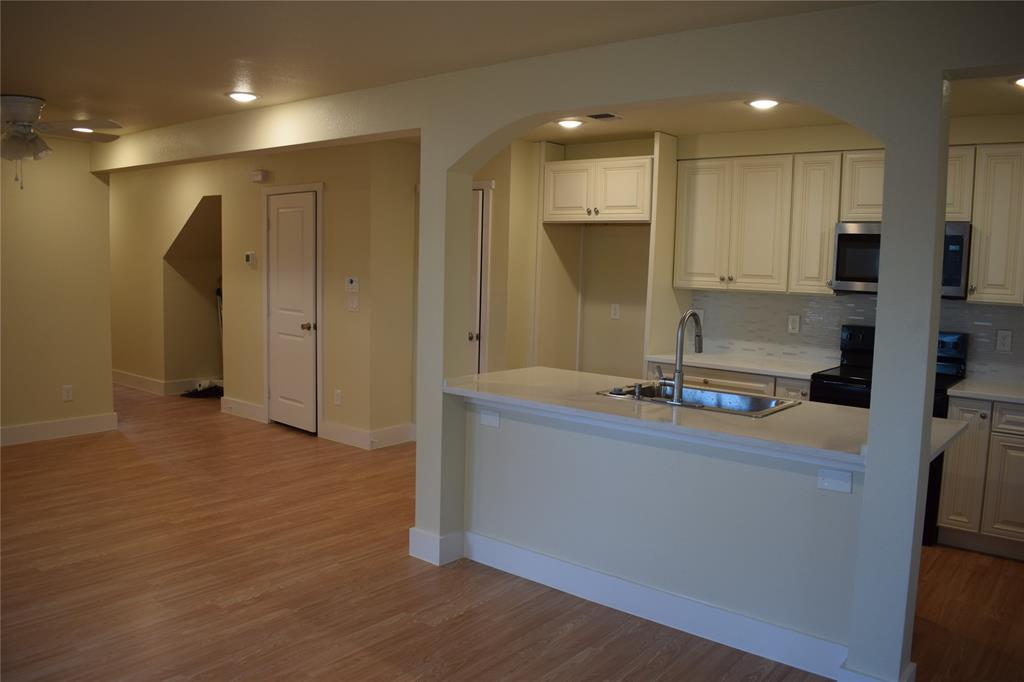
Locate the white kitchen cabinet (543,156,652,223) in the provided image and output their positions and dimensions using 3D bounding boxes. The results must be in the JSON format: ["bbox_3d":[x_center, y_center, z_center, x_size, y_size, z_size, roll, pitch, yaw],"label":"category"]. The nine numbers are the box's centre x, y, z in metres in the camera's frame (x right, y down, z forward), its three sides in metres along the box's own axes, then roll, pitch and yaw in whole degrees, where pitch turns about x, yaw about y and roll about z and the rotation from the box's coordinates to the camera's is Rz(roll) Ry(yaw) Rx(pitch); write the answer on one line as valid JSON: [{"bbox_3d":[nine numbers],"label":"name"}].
[{"bbox_3d":[0.795,-1.110,5.832,0.915,0.449,0.609,6,7,38],"label":"white kitchen cabinet"}]

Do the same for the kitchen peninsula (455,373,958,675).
[{"bbox_3d":[0.737,0.738,3.662,2.300,0.920,1.015,6,7,38],"label":"kitchen peninsula"}]

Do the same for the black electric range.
[{"bbox_3d":[2.301,0.534,4.735,0.750,1.180,0.660,6,7,38],"label":"black electric range"}]

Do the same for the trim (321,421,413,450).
[{"bbox_3d":[-1.274,0.777,6.665,0.675,0.148,0.485,6,7,38],"label":"trim"}]

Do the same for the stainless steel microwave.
[{"bbox_3d":[2.430,-0.502,4.748,0.742,0.430,0.385,6,7,38],"label":"stainless steel microwave"}]

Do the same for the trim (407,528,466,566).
[{"bbox_3d":[-0.393,1.062,4.046,0.225,0.147,0.191,6,7,38],"label":"trim"}]

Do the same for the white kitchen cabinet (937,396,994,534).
[{"bbox_3d":[2.697,0.671,4.493,0.208,0.745,0.612,6,7,38],"label":"white kitchen cabinet"}]

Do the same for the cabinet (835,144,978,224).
[{"bbox_3d":[2.457,-0.951,4.723,0.736,0.445,0.332,6,7,38],"label":"cabinet"}]

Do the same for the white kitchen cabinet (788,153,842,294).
[{"bbox_3d":[2.043,-0.760,5.063,0.302,0.902,0.332,6,7,38],"label":"white kitchen cabinet"}]

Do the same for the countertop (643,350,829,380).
[{"bbox_3d":[1.597,0.163,5.288,1.106,0.037,0.646,6,7,38],"label":"countertop"}]

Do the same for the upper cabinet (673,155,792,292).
[{"bbox_3d":[1.602,-0.805,5.403,0.815,0.902,0.332,6,7,38],"label":"upper cabinet"}]

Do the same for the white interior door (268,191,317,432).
[{"bbox_3d":[-1.936,-0.237,6.841,0.675,2.060,0.040,6,7,38],"label":"white interior door"}]

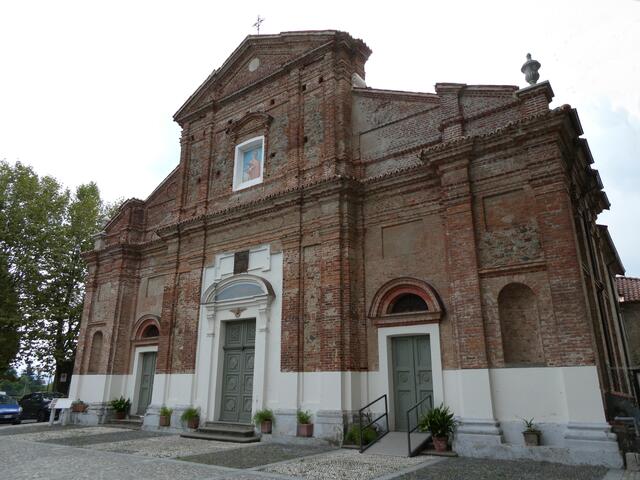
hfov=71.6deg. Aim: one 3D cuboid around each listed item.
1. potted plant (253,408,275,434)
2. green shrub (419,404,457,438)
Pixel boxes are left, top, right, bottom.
[{"bbox_3d":[-1.784,5.736,14.061,0.630,0.740,0.630,-12,-22,33],"label":"potted plant"},{"bbox_3d":[2.938,4.507,11.049,0.830,0.760,0.830,-12,-22,33],"label":"green shrub"}]

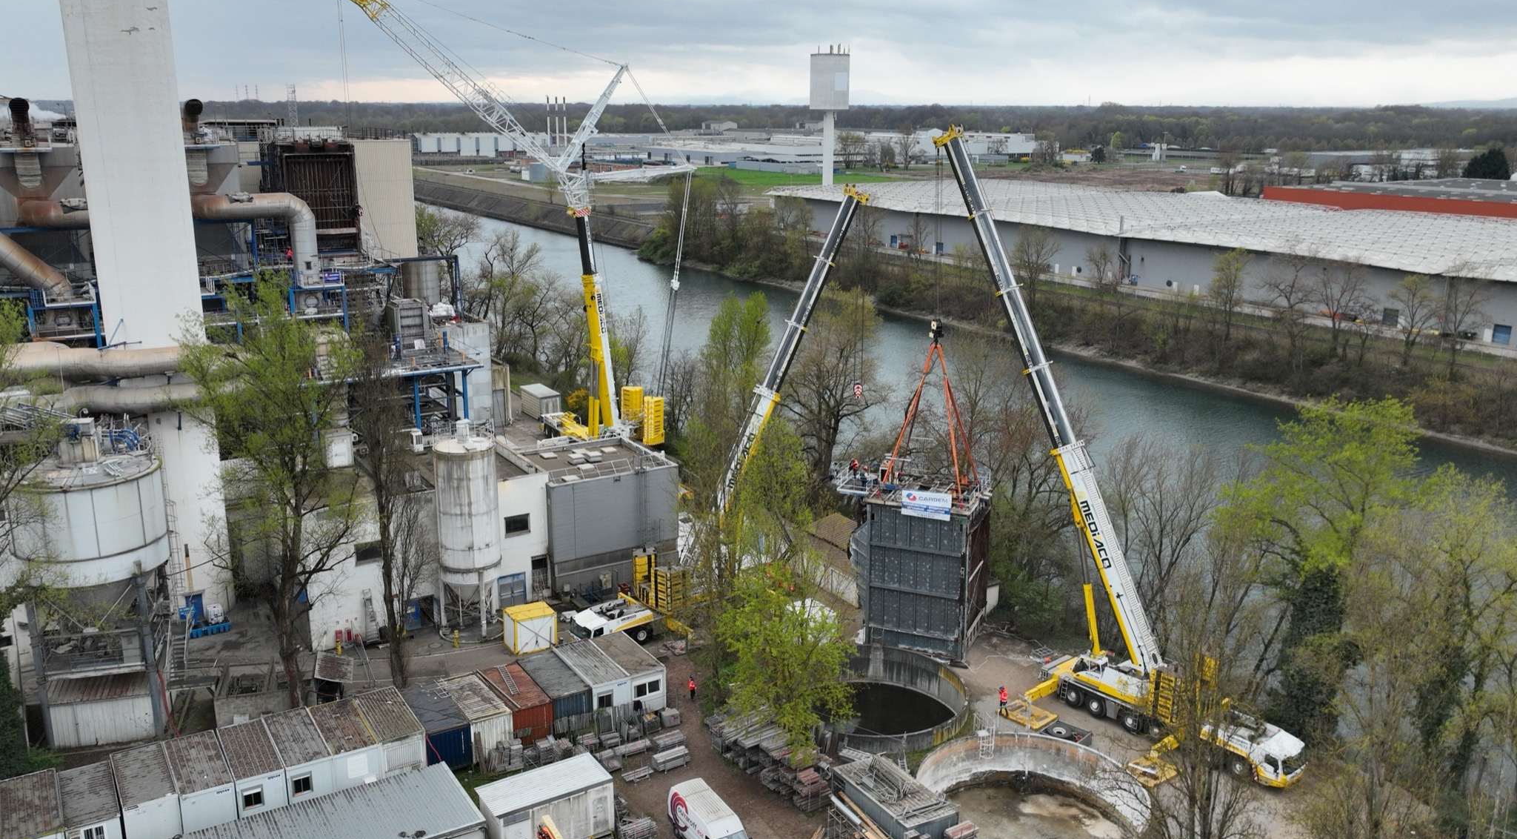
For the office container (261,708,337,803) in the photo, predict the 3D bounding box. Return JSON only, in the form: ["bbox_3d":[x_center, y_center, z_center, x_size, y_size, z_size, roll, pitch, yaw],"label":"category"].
[{"bbox_3d":[-26.633,19.529,60.969,2.440,2.700,6.060,-10,19,-34],"label":"office container"}]

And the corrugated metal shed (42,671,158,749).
[{"bbox_3d":[-40.732,18.148,65.674,5.950,2.720,2.500,-3,16,-12],"label":"corrugated metal shed"}]

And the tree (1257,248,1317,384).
[{"bbox_3d":[83.301,-16.482,164.360,9.500,18.500,9.000,0,16,0],"label":"tree"}]

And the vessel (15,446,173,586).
[{"bbox_3d":[-40.078,5.829,63.079,8.100,5.800,8.100,-10,19,-34],"label":"vessel"}]

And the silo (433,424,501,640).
[{"bbox_3d":[-21.484,8.222,78.077,4.400,15.200,4.400,-10,19,-33],"label":"silo"}]

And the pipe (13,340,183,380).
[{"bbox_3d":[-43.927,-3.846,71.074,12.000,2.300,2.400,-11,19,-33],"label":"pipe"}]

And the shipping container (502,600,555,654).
[{"bbox_3d":[-16.805,15.249,77.280,3.000,2.600,2.100,-11,19,-33],"label":"shipping container"}]

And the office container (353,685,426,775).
[{"bbox_3d":[-22.173,18.923,63.418,2.440,2.700,6.060,-10,19,-34],"label":"office container"}]

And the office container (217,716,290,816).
[{"bbox_3d":[-28.836,19.920,59.990,2.440,2.620,6.060,-10,19,-33],"label":"office container"}]

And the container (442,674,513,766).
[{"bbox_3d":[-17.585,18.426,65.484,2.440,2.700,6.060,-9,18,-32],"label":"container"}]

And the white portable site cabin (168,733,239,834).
[{"bbox_3d":[-30.971,20.174,58.389,2.440,2.700,6.060,-10,19,-34],"label":"white portable site cabin"}]

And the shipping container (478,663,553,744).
[{"bbox_3d":[-15.423,18.081,66.678,2.440,2.590,6.060,-10,19,-33],"label":"shipping container"}]

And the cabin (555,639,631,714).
[{"bbox_3d":[-11.120,17.338,70.201,2.440,2.600,6.060,-11,19,-33],"label":"cabin"}]

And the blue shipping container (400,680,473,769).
[{"bbox_3d":[-19.988,18.841,64.744,2.440,2.600,6.060,-11,19,-33],"label":"blue shipping container"}]

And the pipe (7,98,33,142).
[{"bbox_3d":[-63.119,-25.606,90.000,1.800,3.600,2.000,-7,17,-23],"label":"pipe"}]

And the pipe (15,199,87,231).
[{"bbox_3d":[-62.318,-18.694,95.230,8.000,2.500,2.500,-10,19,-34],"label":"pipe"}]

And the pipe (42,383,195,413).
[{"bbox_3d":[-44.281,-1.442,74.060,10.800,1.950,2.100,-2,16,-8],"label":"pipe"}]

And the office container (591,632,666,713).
[{"bbox_3d":[-8.880,17.020,71.369,2.440,2.600,6.060,-11,19,-33],"label":"office container"}]

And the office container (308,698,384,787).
[{"bbox_3d":[-24.340,19.256,62.090,2.440,2.700,6.060,-10,19,-34],"label":"office container"}]

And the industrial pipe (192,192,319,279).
[{"bbox_3d":[-46.696,-17.146,97.737,10.600,7.700,2.400,-7,17,-23],"label":"industrial pipe"}]

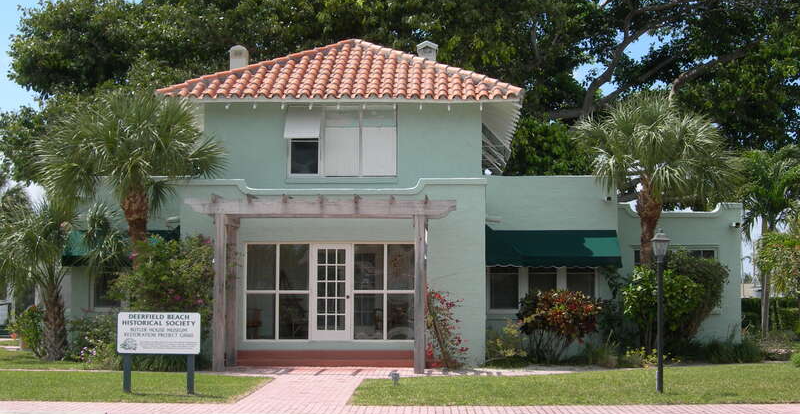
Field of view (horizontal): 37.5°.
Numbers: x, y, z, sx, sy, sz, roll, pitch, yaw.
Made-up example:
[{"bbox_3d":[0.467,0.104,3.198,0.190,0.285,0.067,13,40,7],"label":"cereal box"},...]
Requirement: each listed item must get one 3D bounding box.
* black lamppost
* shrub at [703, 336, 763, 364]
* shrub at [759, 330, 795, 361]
[{"bbox_3d":[3.934,1.557,17.871,0.310,2.520,0.310,0,-4,2],"label":"black lamppost"},{"bbox_3d":[7.168,3.043,25.333,1.250,0.560,1.050,0,-4,2],"label":"shrub"},{"bbox_3d":[8.267,3.027,25.879,0.790,0.670,0.800,0,-4,2],"label":"shrub"}]

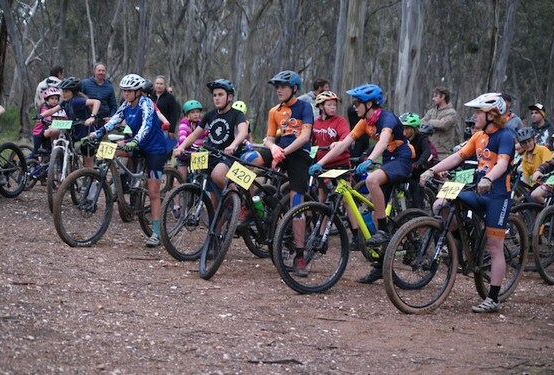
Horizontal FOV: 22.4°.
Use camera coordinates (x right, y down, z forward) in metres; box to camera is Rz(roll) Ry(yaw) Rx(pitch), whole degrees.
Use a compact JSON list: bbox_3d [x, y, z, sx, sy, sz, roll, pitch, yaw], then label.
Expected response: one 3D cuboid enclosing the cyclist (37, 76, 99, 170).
[{"bbox_3d":[-2.350,-0.490,15.800,0.680,1.490,0.650,4,5,13],"label":"cyclist"}]

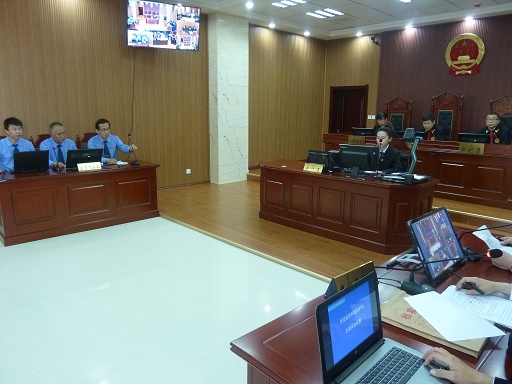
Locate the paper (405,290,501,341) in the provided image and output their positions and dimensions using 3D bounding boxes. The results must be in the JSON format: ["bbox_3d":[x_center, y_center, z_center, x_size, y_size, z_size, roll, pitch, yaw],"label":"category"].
[{"bbox_3d":[0.748,0.469,1.428,0.210,0.010,0.297,-3,17,-18],"label":"paper"}]

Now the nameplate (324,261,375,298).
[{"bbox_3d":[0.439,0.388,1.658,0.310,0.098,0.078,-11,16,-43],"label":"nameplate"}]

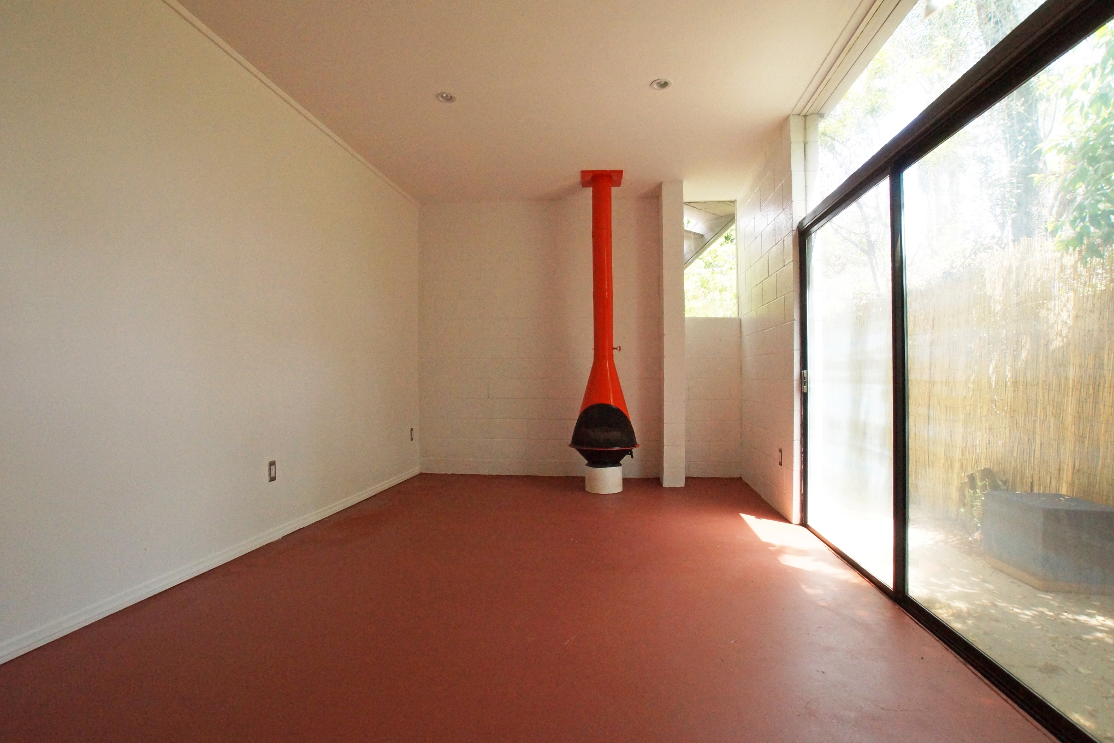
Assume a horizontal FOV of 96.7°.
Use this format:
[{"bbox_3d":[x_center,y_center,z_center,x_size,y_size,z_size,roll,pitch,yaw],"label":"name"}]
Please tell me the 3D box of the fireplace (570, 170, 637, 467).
[{"bbox_3d":[0.421,-0.459,4.461,0.625,2.578,0.625,0,-1,8],"label":"fireplace"}]

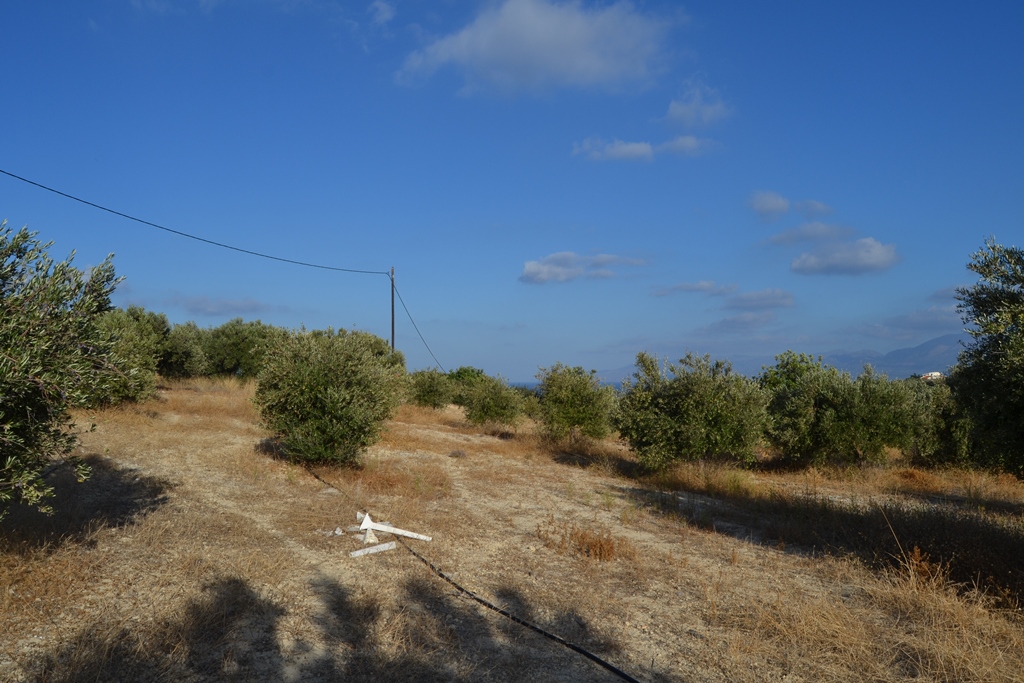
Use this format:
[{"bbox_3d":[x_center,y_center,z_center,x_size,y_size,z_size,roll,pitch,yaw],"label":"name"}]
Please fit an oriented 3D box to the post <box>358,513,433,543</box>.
[{"bbox_3d":[-1.138,1.870,7.600,0.703,0.170,0.070,14,-29,0],"label":"post"}]

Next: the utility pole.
[{"bbox_3d":[-7.294,-0.551,47.000,0.200,8.100,0.200,0,-3,0],"label":"utility pole"}]

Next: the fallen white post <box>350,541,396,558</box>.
[{"bbox_3d":[-1.293,1.946,7.165,0.452,0.050,0.055,-4,0,-37],"label":"fallen white post"}]

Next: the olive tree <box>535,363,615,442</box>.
[{"bbox_3d":[1.709,1.668,21.000,2.050,2.100,2.050,0,-3,0],"label":"olive tree"}]

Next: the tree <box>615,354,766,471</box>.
[{"bbox_3d":[3.478,1.349,14.800,2.700,2.200,2.600,0,-3,0],"label":"tree"}]

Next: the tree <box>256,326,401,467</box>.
[{"bbox_3d":[-3.345,1.002,14.000,2.600,2.400,2.500,0,-3,0],"label":"tree"}]

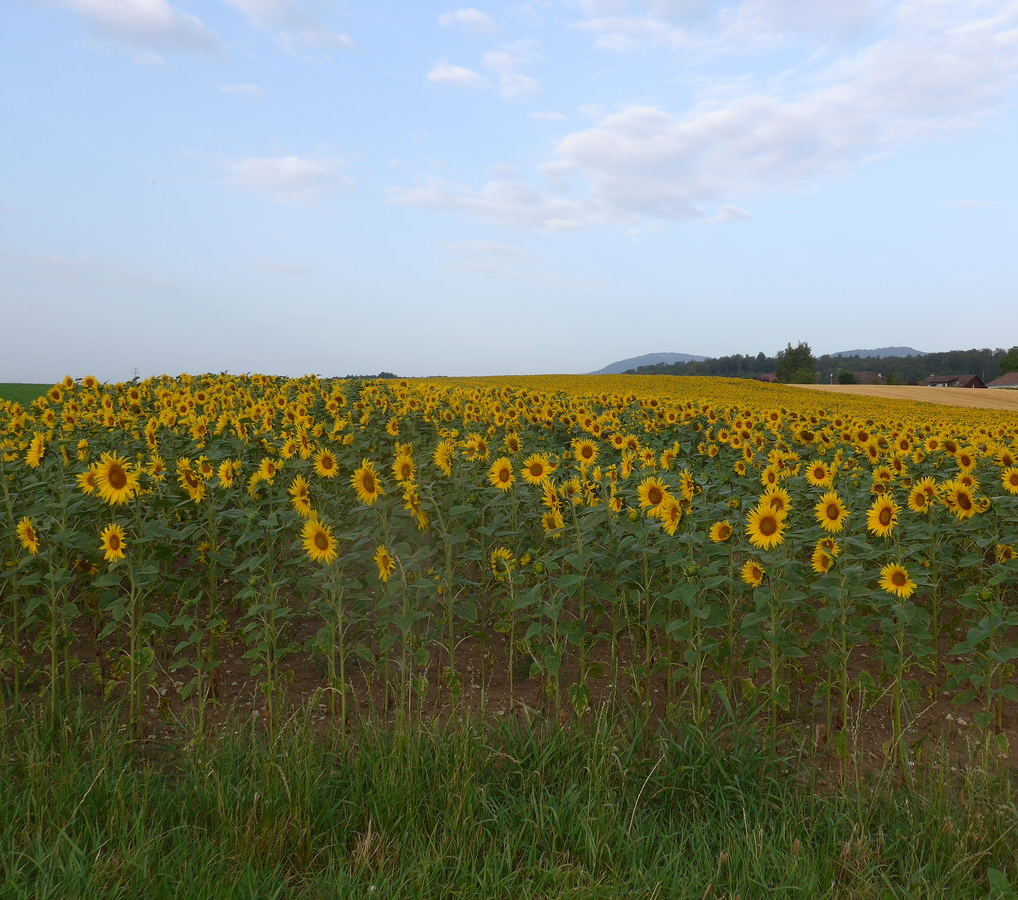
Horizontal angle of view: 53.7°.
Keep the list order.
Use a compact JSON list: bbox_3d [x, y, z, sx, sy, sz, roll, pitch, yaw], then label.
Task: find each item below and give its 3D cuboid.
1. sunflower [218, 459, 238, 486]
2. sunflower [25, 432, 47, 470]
[{"bbox_3d":[-1.964,0.157,7.000,0.180,0.195,0.070,3,4,42],"label":"sunflower"},{"bbox_3d":[-2.773,0.003,5.900,0.190,0.210,0.085,3,4,45],"label":"sunflower"}]

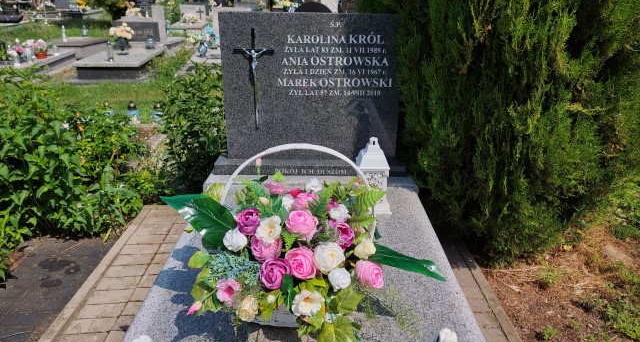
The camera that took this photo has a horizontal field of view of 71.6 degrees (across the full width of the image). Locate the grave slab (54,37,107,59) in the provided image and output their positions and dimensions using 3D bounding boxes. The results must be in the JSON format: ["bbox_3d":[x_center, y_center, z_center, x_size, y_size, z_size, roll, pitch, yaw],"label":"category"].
[{"bbox_3d":[-4.923,-2.553,9.152,0.850,0.200,1.350,-1,24,0],"label":"grave slab"}]

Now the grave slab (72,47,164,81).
[{"bbox_3d":[-3.334,-1.897,7.603,1.020,0.220,2.050,-4,24,-6],"label":"grave slab"}]

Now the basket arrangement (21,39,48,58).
[{"bbox_3d":[-4.758,-2.048,7.407,0.420,0.310,0.320,-1,24,0],"label":"basket arrangement"}]

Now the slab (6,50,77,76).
[{"bbox_3d":[-4.904,-1.737,7.326,1.000,0.200,1.900,-1,24,0],"label":"slab"}]

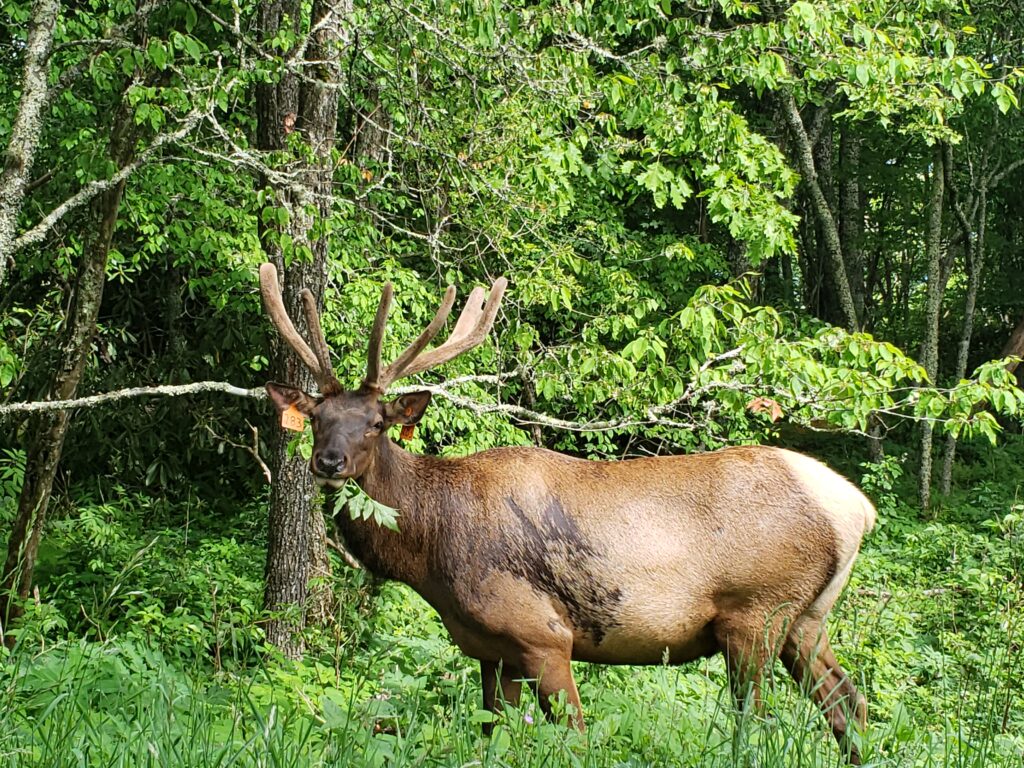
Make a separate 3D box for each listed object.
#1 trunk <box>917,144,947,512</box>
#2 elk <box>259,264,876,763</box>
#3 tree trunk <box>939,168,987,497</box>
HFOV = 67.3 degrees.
[{"bbox_3d":[5.242,-0.730,9.600,0.180,4.800,0.170,3,1,0],"label":"trunk"},{"bbox_3d":[0.210,0.630,2.870,2.270,2.120,0.800,0,1,6],"label":"elk"},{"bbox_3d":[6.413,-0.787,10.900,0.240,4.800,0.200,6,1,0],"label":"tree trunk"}]

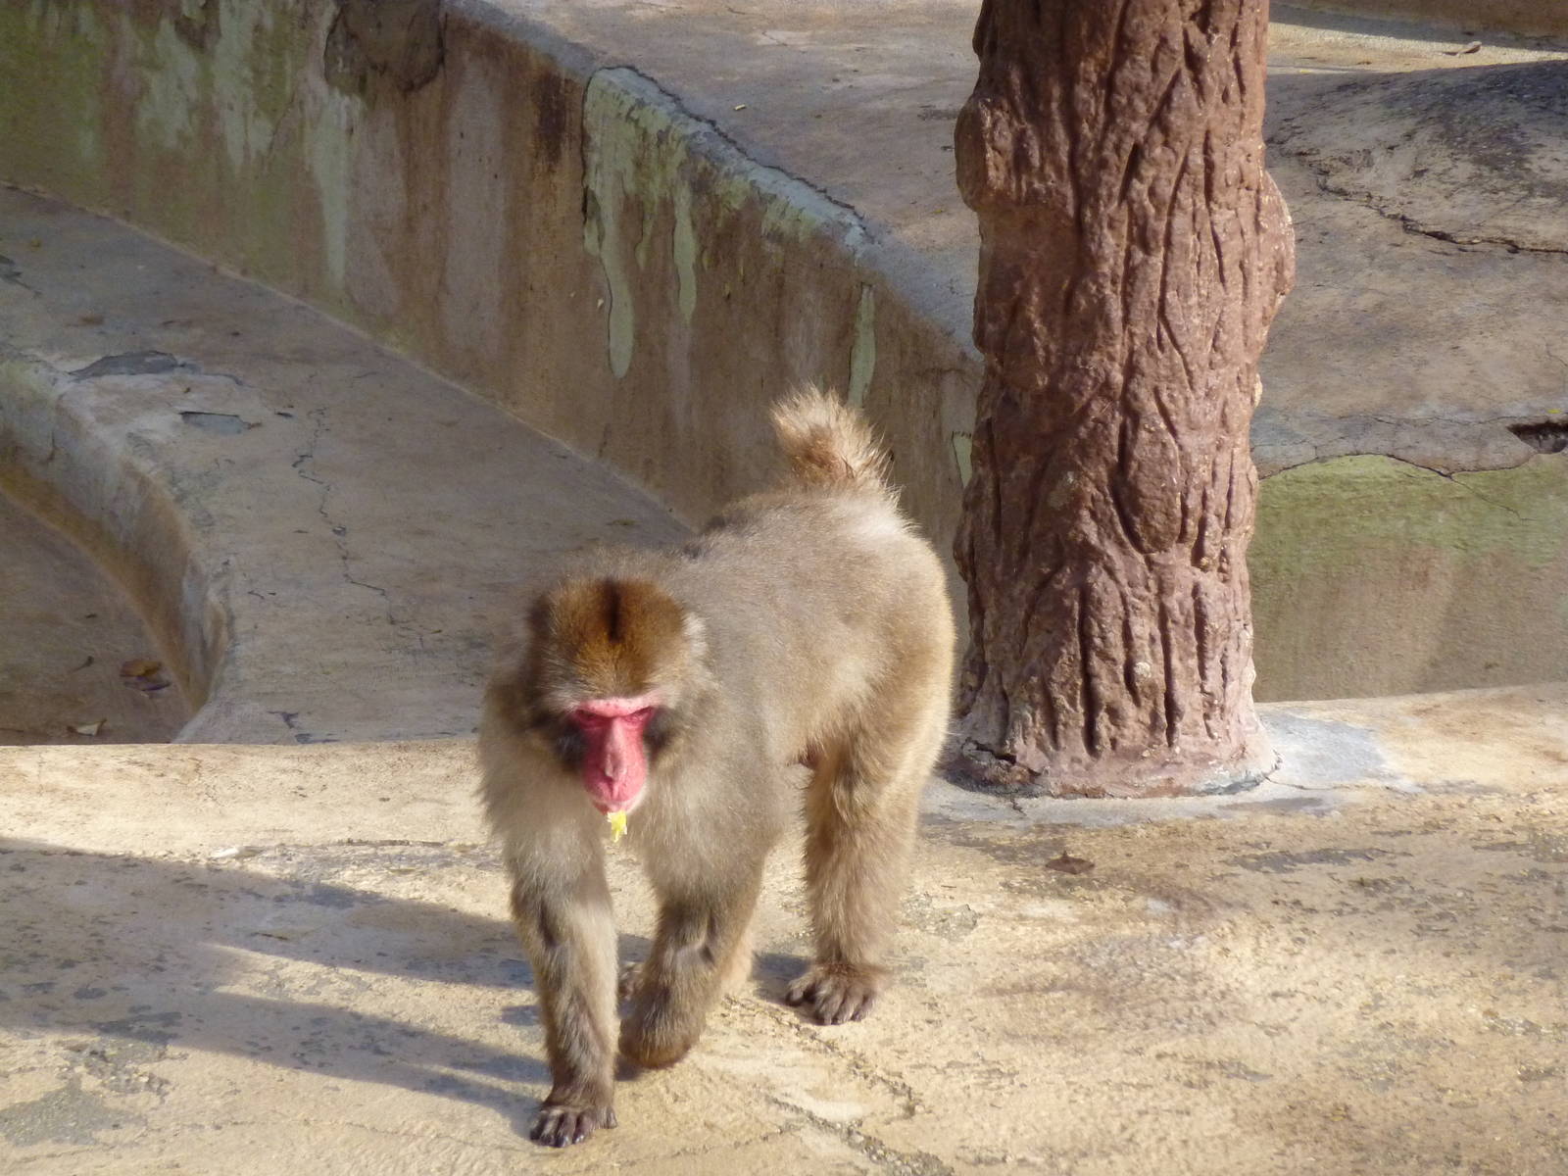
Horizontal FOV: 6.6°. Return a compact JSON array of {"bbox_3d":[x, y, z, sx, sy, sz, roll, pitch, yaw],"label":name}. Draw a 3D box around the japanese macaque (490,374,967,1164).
[{"bbox_3d":[-0.053,0.142,11.300,0.260,0.510,0.620,6,17,20],"label":"japanese macaque"}]

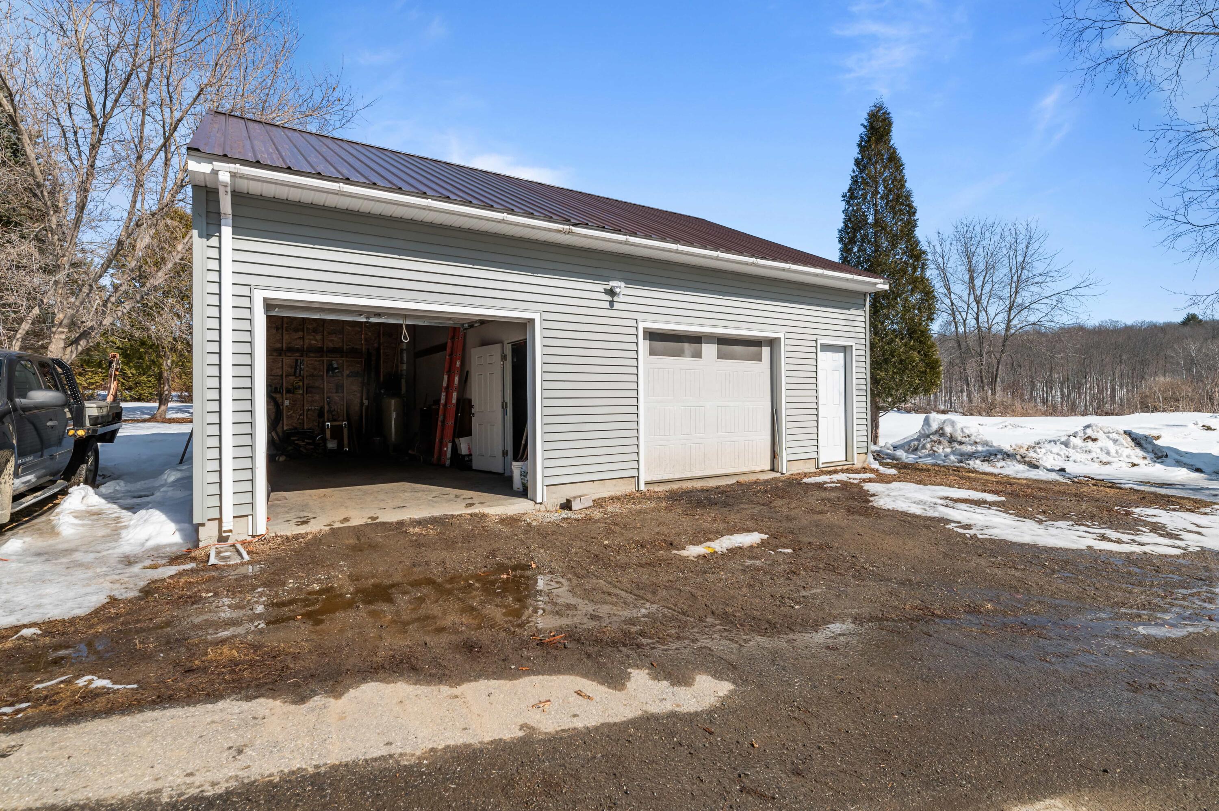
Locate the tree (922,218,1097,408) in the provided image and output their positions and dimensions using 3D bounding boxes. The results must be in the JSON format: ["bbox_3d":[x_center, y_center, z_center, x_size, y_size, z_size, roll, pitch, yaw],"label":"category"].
[{"bbox_3d":[27.800,-6.321,40.000,9.607,13.503,9.607,0,1,35],"label":"tree"}]

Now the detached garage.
[{"bbox_3d":[-1.800,-1.665,11.149,9.885,5.562,9.360,-1,1,-34],"label":"detached garage"}]

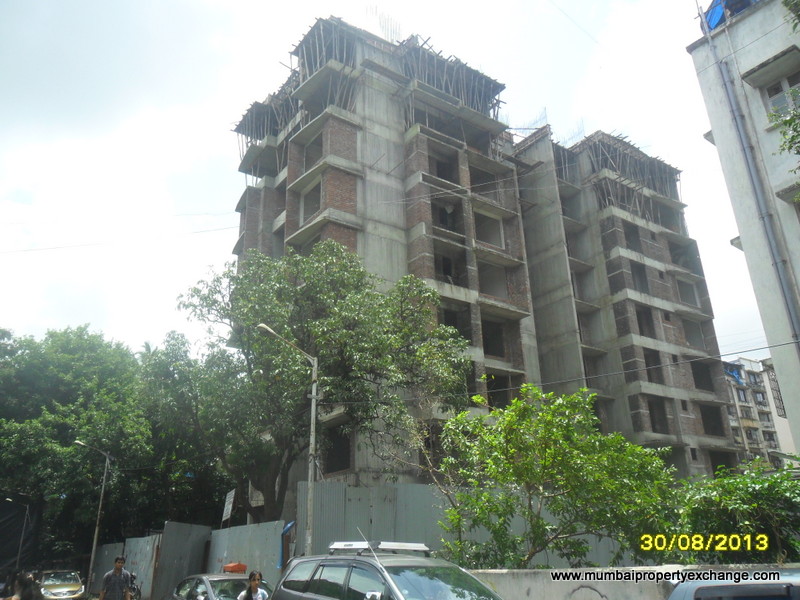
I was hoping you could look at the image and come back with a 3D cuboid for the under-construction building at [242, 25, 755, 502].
[{"bbox_3d":[5.640,2.049,38.813,31.800,28.400,12.600,14,-27,-34],"label":"under-construction building"}]

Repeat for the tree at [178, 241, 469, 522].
[{"bbox_3d":[-2.594,3.623,21.009,10.300,12.600,9.000,1,-22,-7],"label":"tree"}]

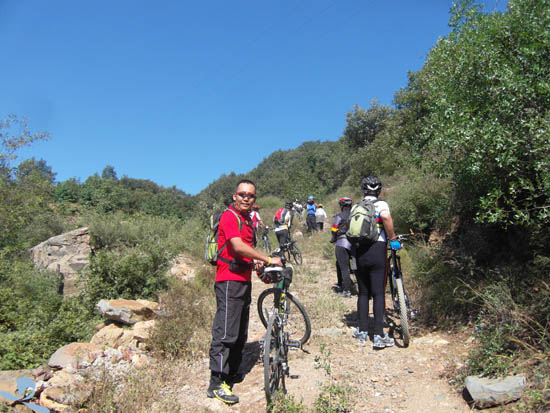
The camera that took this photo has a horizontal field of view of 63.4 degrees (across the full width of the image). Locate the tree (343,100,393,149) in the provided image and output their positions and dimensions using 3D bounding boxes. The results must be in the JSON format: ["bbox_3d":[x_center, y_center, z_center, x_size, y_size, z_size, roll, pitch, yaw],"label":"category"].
[{"bbox_3d":[5.645,-4.513,26.874,3.400,3.600,3.300,0,-4,0],"label":"tree"}]

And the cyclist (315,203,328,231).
[{"bbox_3d":[2.376,0.670,22.745,0.580,1.580,0.500,0,-4,5],"label":"cyclist"}]

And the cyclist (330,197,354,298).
[{"bbox_3d":[1.162,0.696,7.441,0.560,1.700,0.520,-2,-5,30],"label":"cyclist"}]

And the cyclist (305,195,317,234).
[{"bbox_3d":[1.742,0.327,21.239,0.600,1.740,0.500,-1,-4,8],"label":"cyclist"}]

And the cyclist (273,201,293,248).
[{"bbox_3d":[0.256,0.698,13.741,0.560,1.680,0.650,-4,-6,45],"label":"cyclist"}]

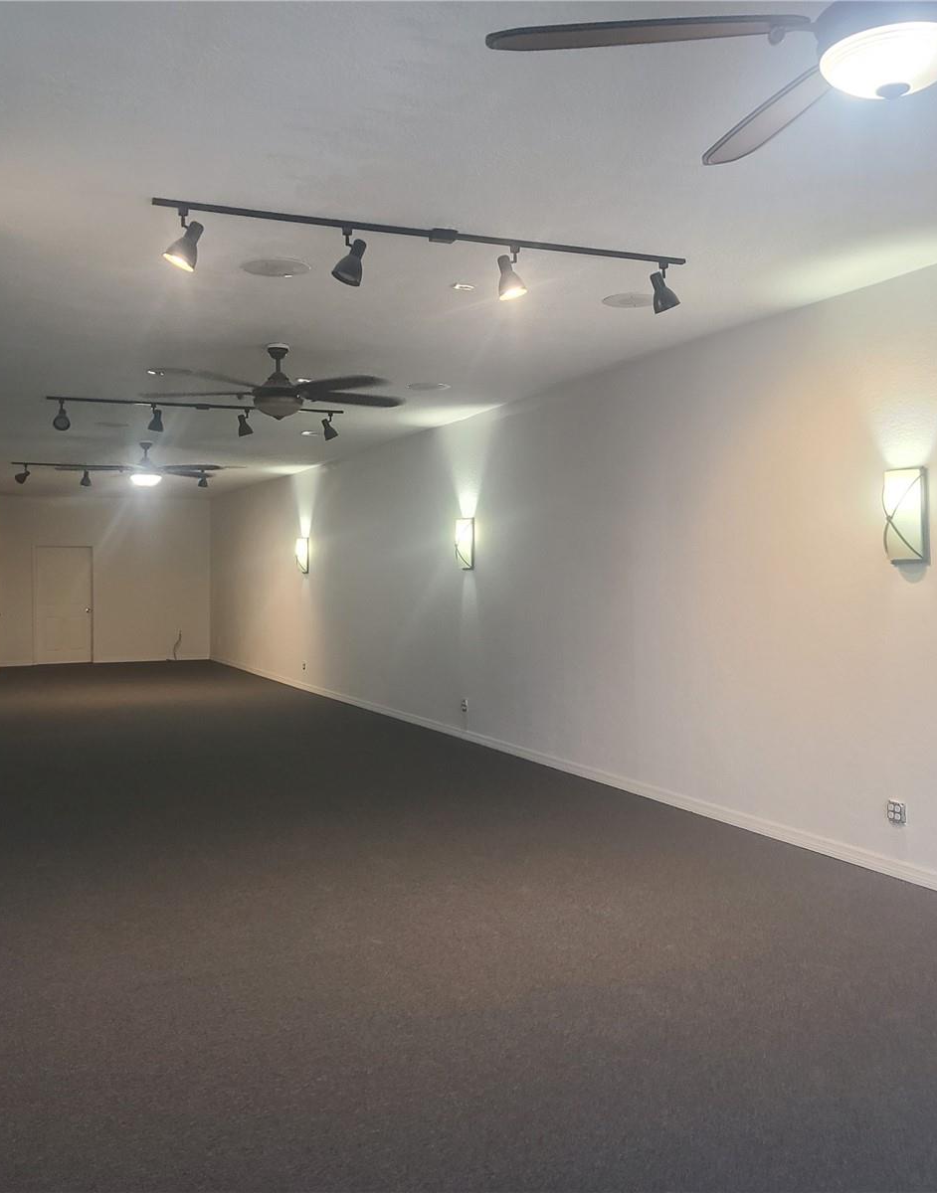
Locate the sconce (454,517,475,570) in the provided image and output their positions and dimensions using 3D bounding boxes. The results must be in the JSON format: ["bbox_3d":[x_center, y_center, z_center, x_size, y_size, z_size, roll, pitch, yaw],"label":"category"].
[{"bbox_3d":[-0.043,-0.463,10.767,0.125,0.465,0.190,-1,1,-24],"label":"sconce"}]

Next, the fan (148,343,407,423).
[{"bbox_3d":[-1.180,-1.336,7.510,1.680,0.470,1.680,-1,1,-24],"label":"fan"}]

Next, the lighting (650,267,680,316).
[{"bbox_3d":[0.917,-1.427,5.567,0.130,0.220,0.125,-1,1,-24],"label":"lighting"}]

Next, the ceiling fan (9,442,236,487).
[{"bbox_3d":[-3.416,-1.398,12.677,1.680,0.460,1.680,-1,1,-24],"label":"ceiling fan"}]

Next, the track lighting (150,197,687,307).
[{"bbox_3d":[-0.102,-1.420,5.096,2.430,0.265,0.160,-1,1,-24],"label":"track lighting"}]

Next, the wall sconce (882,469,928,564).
[{"bbox_3d":[2.116,-0.385,5.805,0.125,0.465,0.190,-1,1,-24],"label":"wall sconce"}]

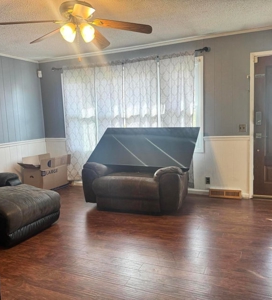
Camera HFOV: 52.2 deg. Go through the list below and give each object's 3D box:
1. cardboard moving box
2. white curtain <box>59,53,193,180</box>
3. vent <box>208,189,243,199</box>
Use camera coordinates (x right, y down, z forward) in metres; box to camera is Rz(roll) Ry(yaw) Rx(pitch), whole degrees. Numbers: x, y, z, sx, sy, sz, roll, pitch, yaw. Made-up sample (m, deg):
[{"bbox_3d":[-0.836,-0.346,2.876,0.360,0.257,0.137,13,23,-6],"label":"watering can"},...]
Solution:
[{"bbox_3d":[-1.693,0.421,5.178,0.460,0.580,0.700,1,7,25],"label":"cardboard moving box"},{"bbox_3d":[-0.216,-0.447,4.798,2.470,2.120,0.110,1,7,23],"label":"white curtain"},{"bbox_3d":[1.387,0.680,4.304,0.460,0.117,0.070,1,7,23],"label":"vent"}]

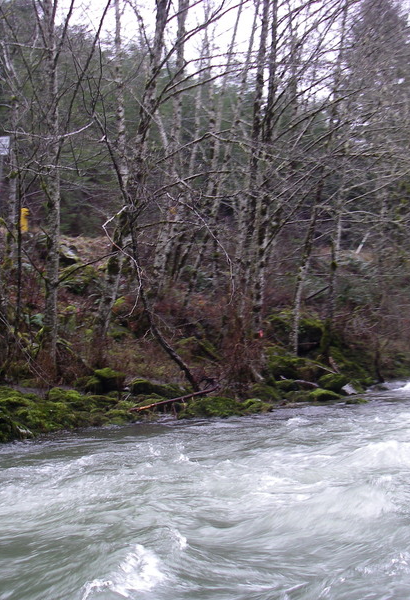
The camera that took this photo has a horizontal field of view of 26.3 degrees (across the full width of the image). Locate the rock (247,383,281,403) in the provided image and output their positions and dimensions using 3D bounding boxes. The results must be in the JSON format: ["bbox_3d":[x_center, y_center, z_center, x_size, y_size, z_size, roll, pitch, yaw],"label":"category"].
[{"bbox_3d":[1.217,1.893,18.000,0.577,0.357,0.461,0,-1,-15],"label":"rock"}]

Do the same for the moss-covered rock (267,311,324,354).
[{"bbox_3d":[2.250,0.804,22.000,1.294,1.076,1.035,0,-1,0],"label":"moss-covered rock"}]

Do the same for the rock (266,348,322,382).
[{"bbox_3d":[2.020,1.497,20.200,1.191,0.727,0.953,0,-1,0],"label":"rock"}]

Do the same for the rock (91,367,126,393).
[{"bbox_3d":[-1.907,1.571,17.400,0.615,0.476,0.523,0,-1,0],"label":"rock"}]

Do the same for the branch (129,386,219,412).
[{"bbox_3d":[-0.549,1.849,16.450,1.880,0.120,0.140,-12,5,-29],"label":"branch"}]

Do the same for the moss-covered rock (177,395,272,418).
[{"bbox_3d":[0.370,2.027,16.800,1.577,0.308,0.867,0,-1,-25],"label":"moss-covered rock"}]

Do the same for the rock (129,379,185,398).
[{"bbox_3d":[-0.935,1.729,17.200,0.993,0.322,0.596,0,-1,-15],"label":"rock"}]

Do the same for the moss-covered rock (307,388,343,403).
[{"bbox_3d":[2.632,2.085,19.200,0.653,0.250,0.457,0,-1,-15],"label":"moss-covered rock"}]

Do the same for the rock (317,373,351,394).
[{"bbox_3d":[2.973,1.917,20.200,0.694,0.460,0.590,0,-1,0],"label":"rock"}]

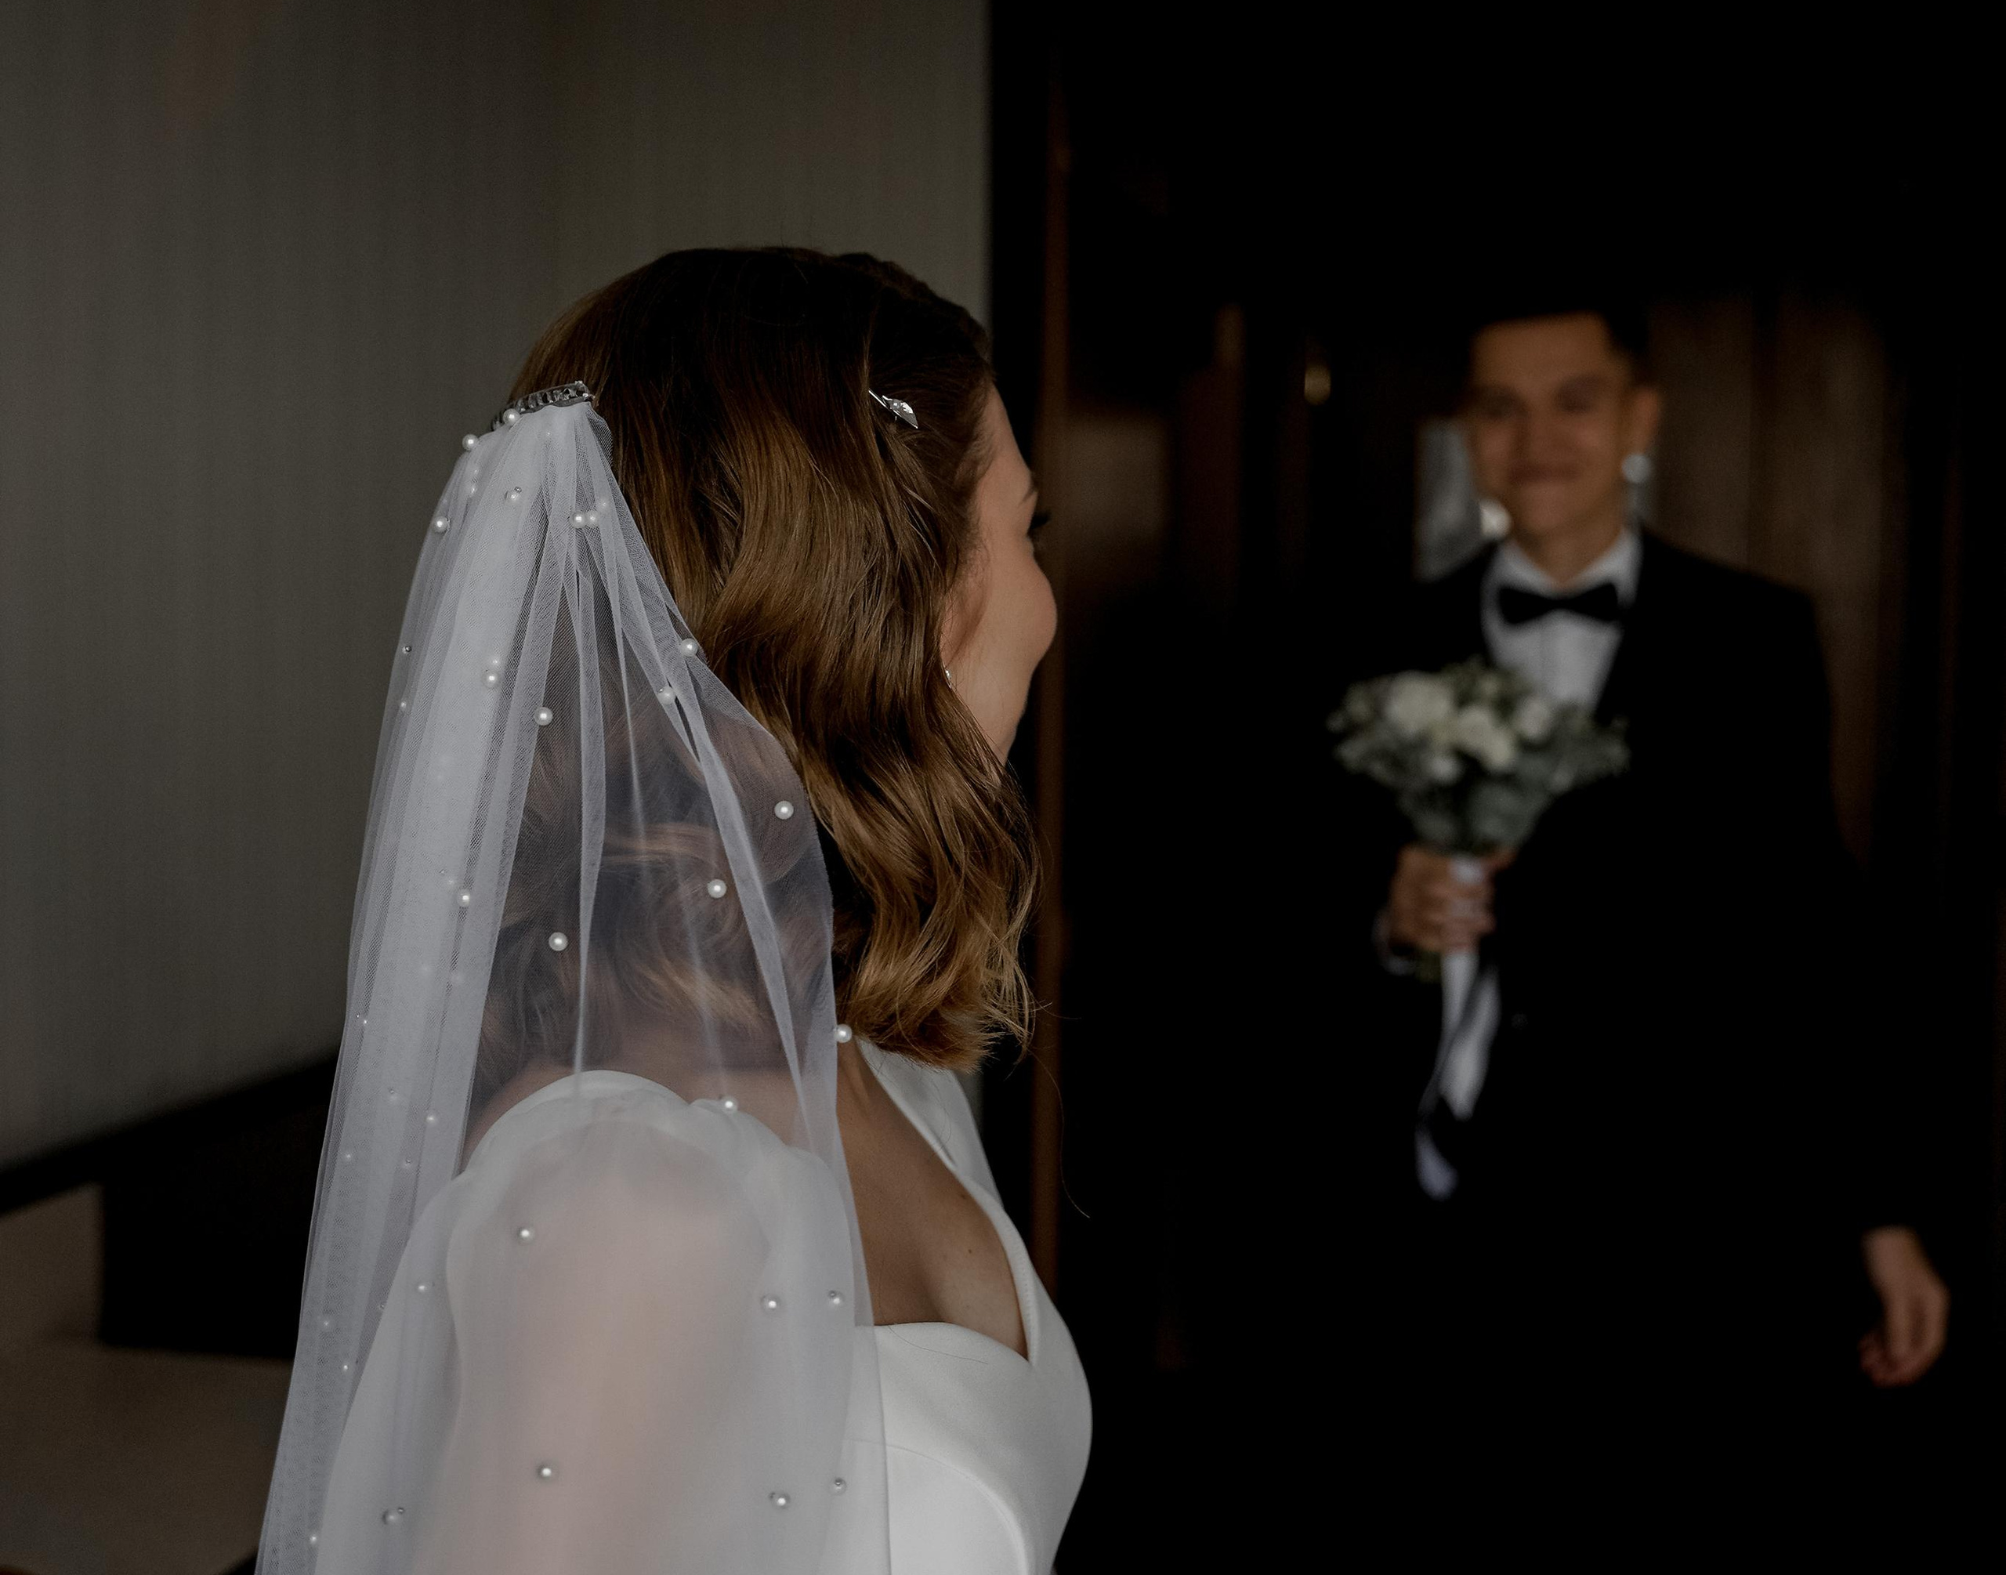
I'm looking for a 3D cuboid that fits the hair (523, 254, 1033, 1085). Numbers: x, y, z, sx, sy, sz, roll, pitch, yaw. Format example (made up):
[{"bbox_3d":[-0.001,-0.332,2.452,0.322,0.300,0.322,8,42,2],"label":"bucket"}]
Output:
[{"bbox_3d":[-0.103,-0.058,1.260,0.235,0.355,0.235,4,5,37],"label":"hair"}]

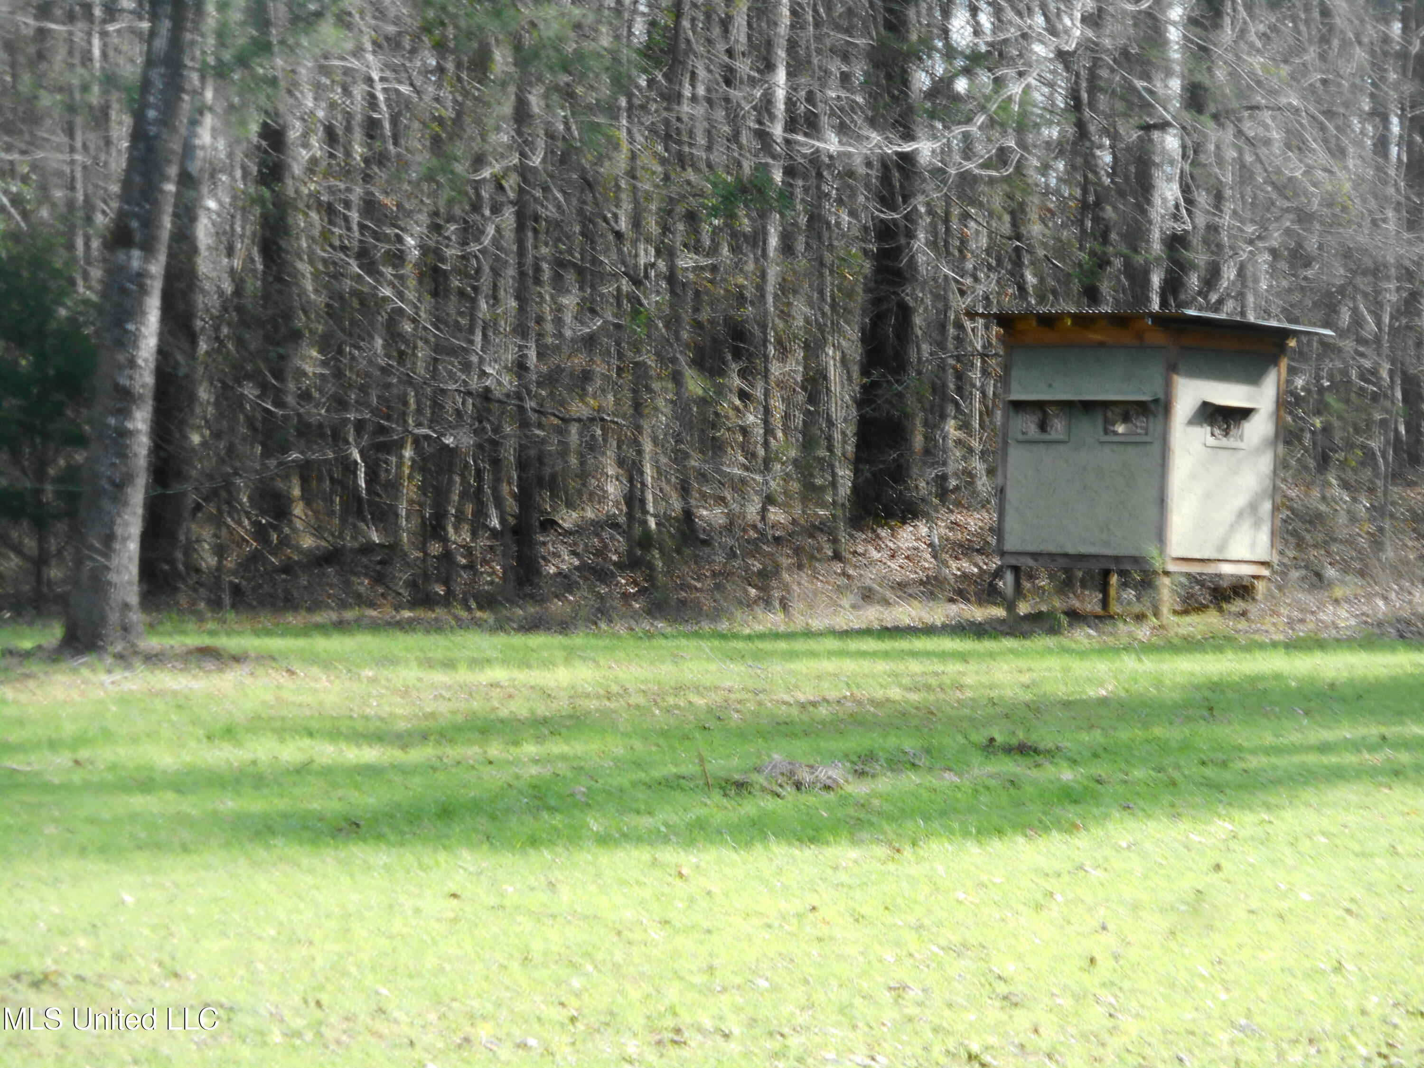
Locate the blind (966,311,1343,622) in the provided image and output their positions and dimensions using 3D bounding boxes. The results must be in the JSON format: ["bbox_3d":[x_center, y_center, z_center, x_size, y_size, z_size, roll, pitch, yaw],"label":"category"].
[{"bbox_3d":[4.021,-0.634,58.000,2.361,2.816,2.516,2,1,38],"label":"blind"}]

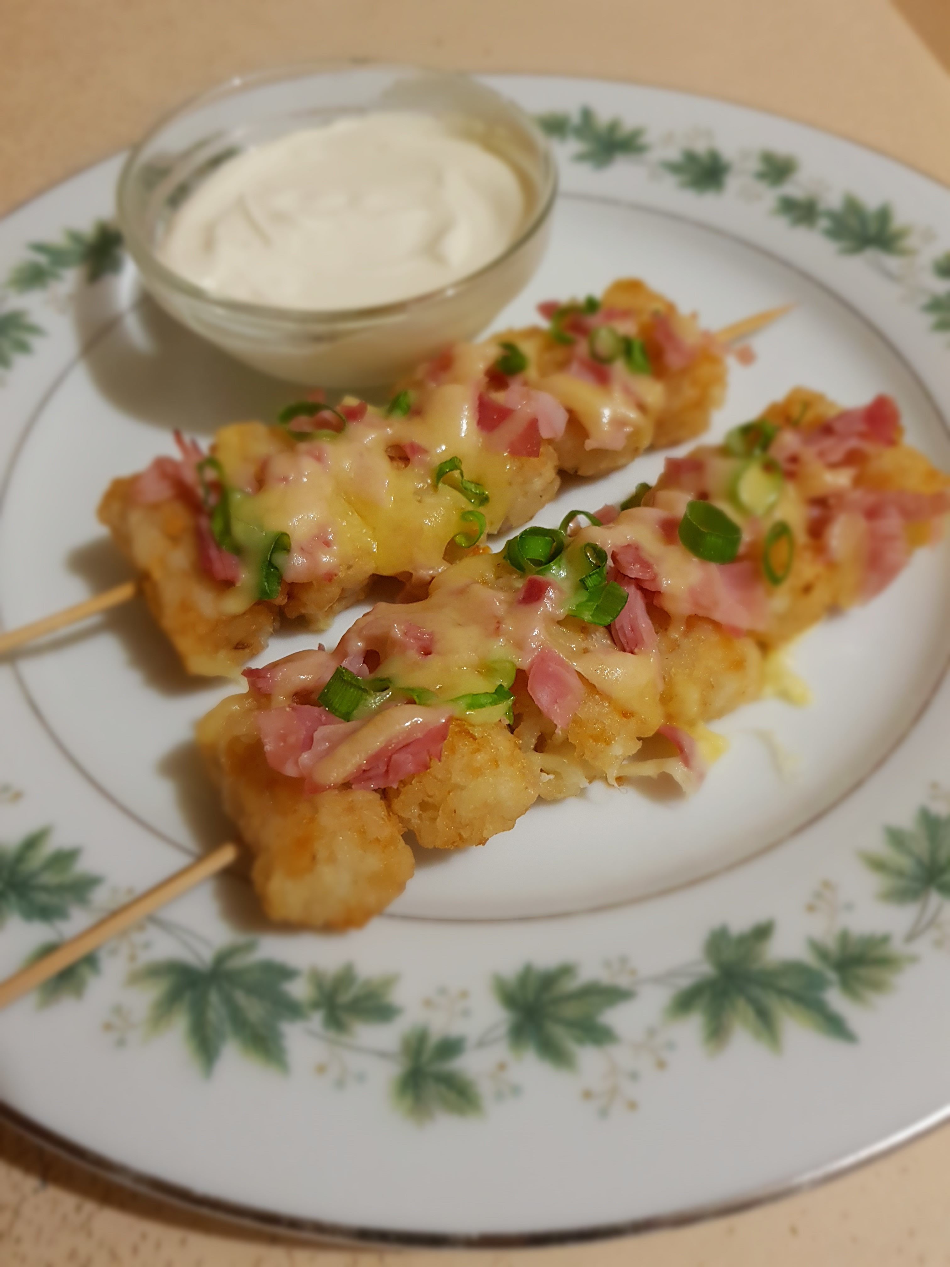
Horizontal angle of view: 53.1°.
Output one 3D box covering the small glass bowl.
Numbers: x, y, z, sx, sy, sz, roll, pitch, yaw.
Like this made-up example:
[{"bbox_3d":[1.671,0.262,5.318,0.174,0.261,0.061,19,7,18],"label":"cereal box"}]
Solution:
[{"bbox_3d":[-0.028,-0.085,0.212,0.092,0.035,0.092,-1,56,1],"label":"small glass bowl"}]

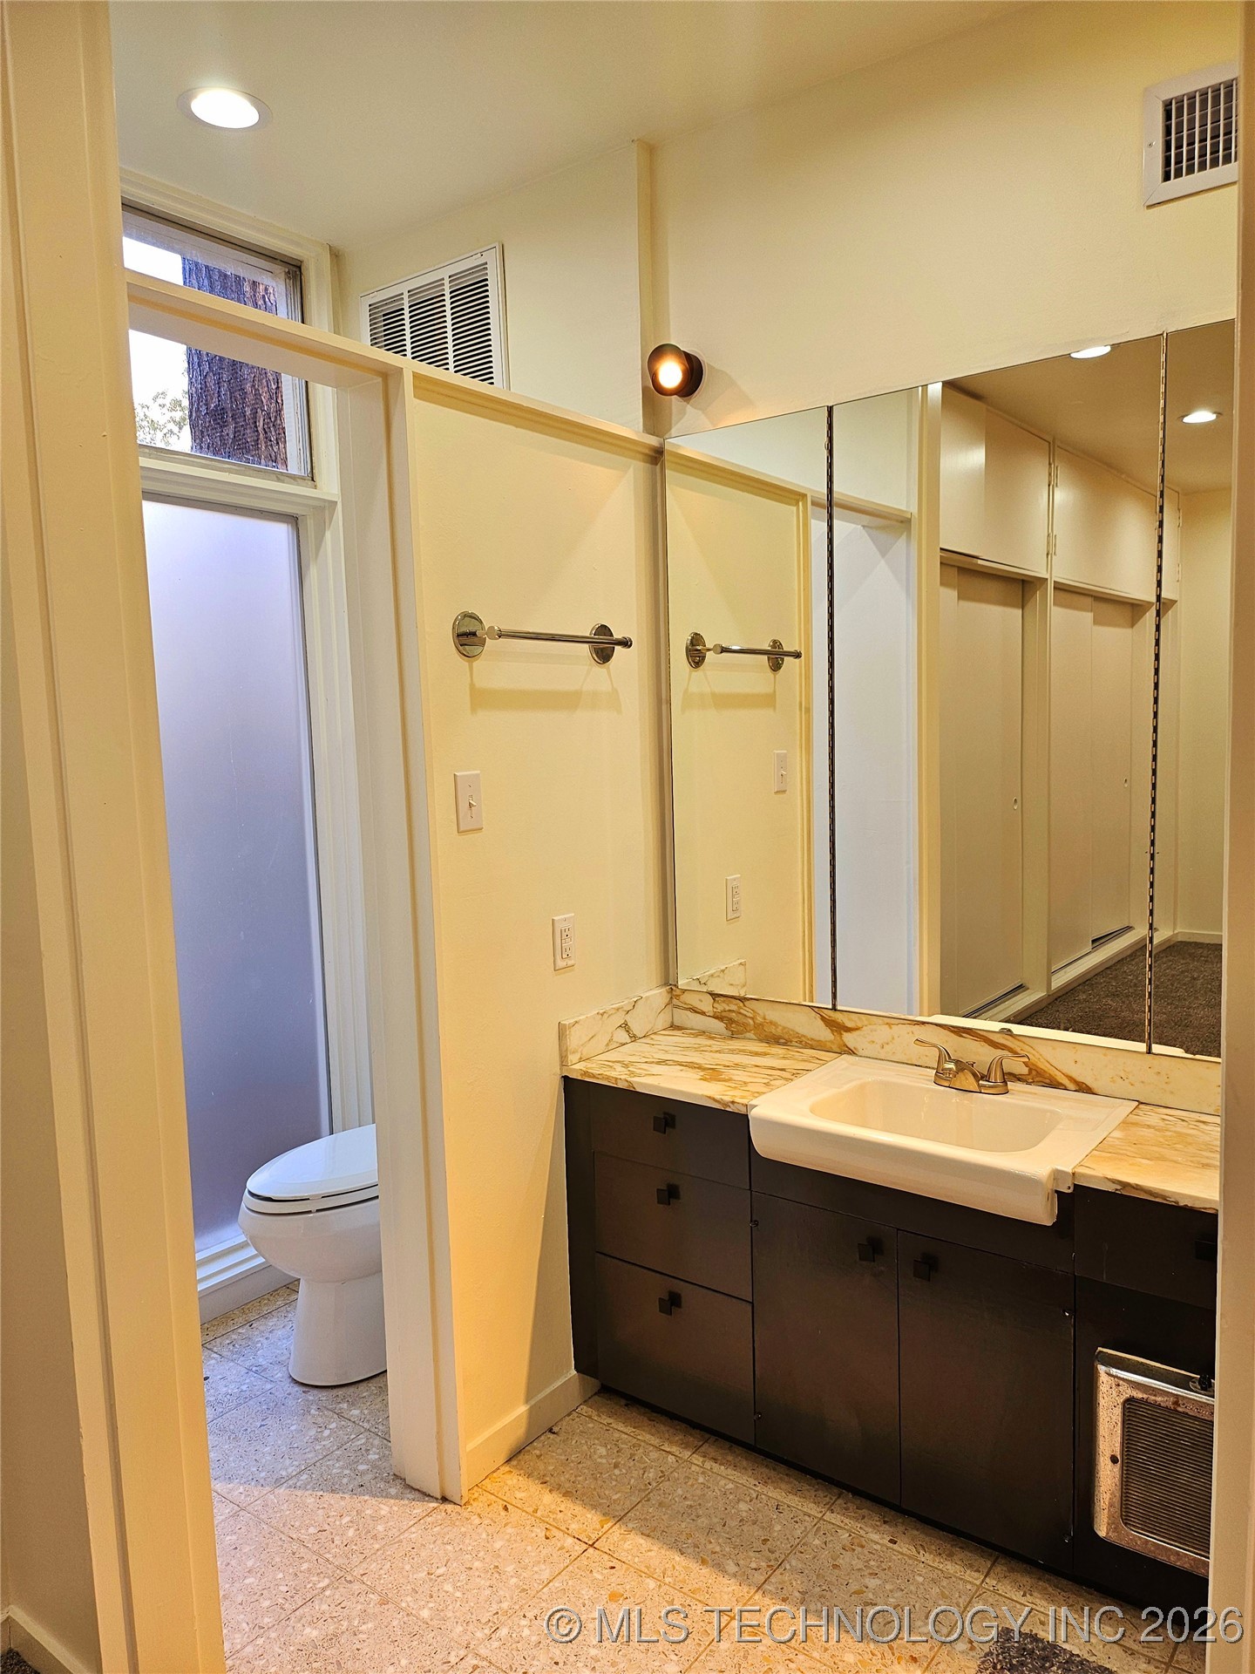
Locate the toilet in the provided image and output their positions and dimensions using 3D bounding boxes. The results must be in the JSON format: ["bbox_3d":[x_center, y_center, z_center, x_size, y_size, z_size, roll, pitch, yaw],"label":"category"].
[{"bbox_3d":[-0.602,0.864,2.894,0.425,0.756,0.750,2,7,37],"label":"toilet"}]

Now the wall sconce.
[{"bbox_3d":[0.108,-1.052,2.624,0.097,0.107,0.095,2,7,37],"label":"wall sconce"}]

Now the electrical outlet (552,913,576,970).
[{"bbox_3d":[-0.135,0.225,2.480,0.010,0.115,0.071,2,7,37],"label":"electrical outlet"}]

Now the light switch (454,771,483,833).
[{"bbox_3d":[-0.302,-0.068,2.234,0.019,0.115,0.071,2,7,37],"label":"light switch"}]

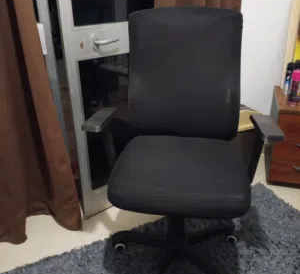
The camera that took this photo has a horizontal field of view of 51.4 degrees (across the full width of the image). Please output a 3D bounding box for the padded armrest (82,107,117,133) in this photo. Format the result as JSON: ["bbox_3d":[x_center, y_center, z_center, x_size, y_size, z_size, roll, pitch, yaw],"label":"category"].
[{"bbox_3d":[-0.193,-0.065,1.231,0.073,0.030,0.210,5,25,13],"label":"padded armrest"}]

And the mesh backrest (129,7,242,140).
[{"bbox_3d":[0.147,-0.260,1.366,0.465,0.570,0.100,2,15,7],"label":"mesh backrest"}]

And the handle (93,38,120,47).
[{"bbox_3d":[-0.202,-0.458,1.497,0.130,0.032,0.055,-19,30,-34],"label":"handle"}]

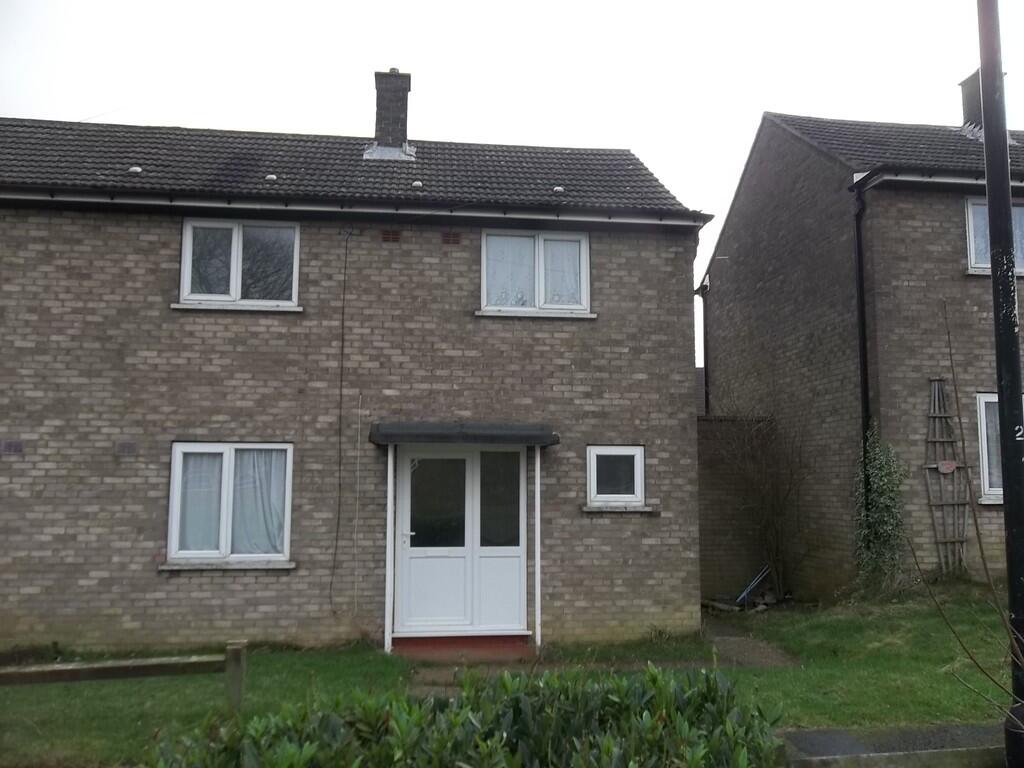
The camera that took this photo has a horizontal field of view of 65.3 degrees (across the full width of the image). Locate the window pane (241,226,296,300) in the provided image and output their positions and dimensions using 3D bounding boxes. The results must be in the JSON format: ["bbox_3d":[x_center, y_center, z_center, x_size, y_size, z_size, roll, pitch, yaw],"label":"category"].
[{"bbox_3d":[-2.756,-1.365,9.035,0.579,0.861,0.050,1,-5,-5],"label":"window pane"}]

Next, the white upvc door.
[{"bbox_3d":[-0.562,1.732,8.940,1.454,2.091,0.110,1,-5,-5],"label":"white upvc door"}]

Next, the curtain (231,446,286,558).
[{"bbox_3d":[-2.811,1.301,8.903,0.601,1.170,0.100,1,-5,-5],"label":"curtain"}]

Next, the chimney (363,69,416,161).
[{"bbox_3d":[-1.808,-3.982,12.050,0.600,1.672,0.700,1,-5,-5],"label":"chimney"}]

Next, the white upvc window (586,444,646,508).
[{"bbox_3d":[1.186,1.051,9.146,0.656,0.679,0.100,1,-5,-5],"label":"white upvc window"}]

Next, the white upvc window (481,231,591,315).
[{"bbox_3d":[0.281,-1.284,9.281,1.248,0.958,0.100,1,-5,-5],"label":"white upvc window"}]

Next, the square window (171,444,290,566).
[{"bbox_3d":[-3.064,1.296,8.761,1.291,1.275,0.100,1,-5,-5],"label":"square window"}]

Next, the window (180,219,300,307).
[{"bbox_3d":[-3.043,-1.350,9.004,1.274,0.967,0.100,1,-5,-5],"label":"window"}]

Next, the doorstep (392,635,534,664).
[{"bbox_3d":[-0.533,2.829,8.515,1.490,0.138,0.540,1,-5,-5],"label":"doorstep"}]

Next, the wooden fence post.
[{"bbox_3d":[-2.018,2.154,5.840,0.104,0.514,0.120,1,-5,-5],"label":"wooden fence post"}]

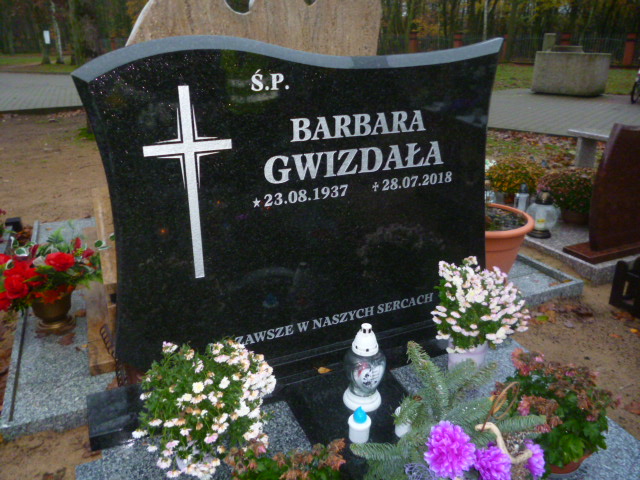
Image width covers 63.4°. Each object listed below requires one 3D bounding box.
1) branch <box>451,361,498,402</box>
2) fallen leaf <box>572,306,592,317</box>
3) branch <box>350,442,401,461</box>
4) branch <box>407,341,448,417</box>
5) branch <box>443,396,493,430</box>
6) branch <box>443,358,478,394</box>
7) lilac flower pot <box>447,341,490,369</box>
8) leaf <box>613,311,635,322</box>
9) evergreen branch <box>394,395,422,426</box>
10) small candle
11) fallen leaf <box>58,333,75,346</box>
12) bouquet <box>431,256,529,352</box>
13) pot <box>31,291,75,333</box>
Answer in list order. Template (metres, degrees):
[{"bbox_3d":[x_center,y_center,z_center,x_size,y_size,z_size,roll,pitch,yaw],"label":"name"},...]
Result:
[{"bbox_3d":[0.392,0.357,1.310,0.173,0.053,0.053,-17,29,-37],"label":"branch"},{"bbox_3d":[1.002,0.264,1.971,0.074,0.018,0.071,1,22,0],"label":"fallen leaf"},{"bbox_3d":[0.119,0.452,1.106,0.102,0.030,0.035,3,22,7],"label":"branch"},{"bbox_3d":[0.246,0.319,1.202,0.064,0.129,0.142,-11,26,-28],"label":"branch"},{"bbox_3d":[0.340,0.398,1.186,0.119,0.030,0.045,-15,26,-32],"label":"branch"},{"bbox_3d":[0.349,0.335,1.273,0.053,0.058,0.123,20,29,39],"label":"branch"},{"bbox_3d":[0.414,0.334,1.436,0.111,0.100,0.111,0,22,0],"label":"lilac flower pot"},{"bbox_3d":[1.132,0.285,1.931,0.080,0.020,0.060,0,22,0],"label":"leaf"},{"bbox_3d":[0.204,0.388,1.183,0.076,0.058,0.048,-18,29,-39],"label":"evergreen branch"},{"bbox_3d":[0.095,0.428,1.215,0.053,0.092,0.053,0,22,0],"label":"small candle"},{"bbox_3d":[-0.804,0.309,1.639,0.047,0.012,0.073,1,22,0],"label":"fallen leaf"},{"bbox_3d":[0.409,0.178,1.370,0.258,0.240,0.223,-9,25,-23],"label":"bouquet"},{"bbox_3d":[-0.888,0.221,1.709,0.128,0.125,0.128,0,22,0],"label":"pot"}]

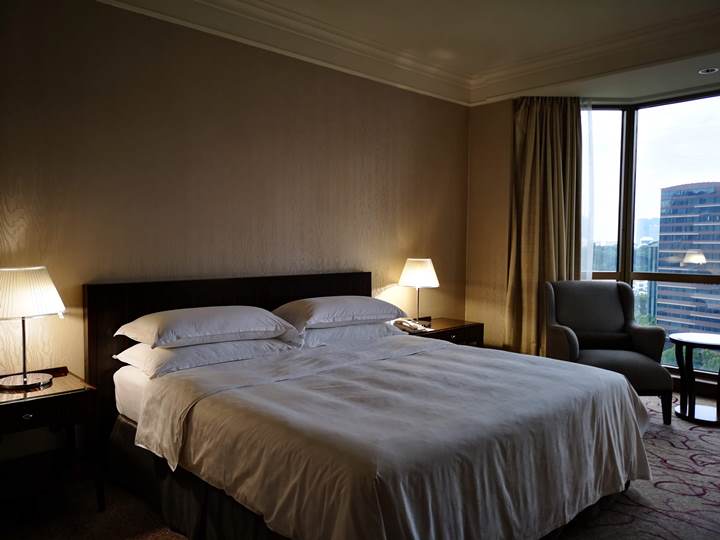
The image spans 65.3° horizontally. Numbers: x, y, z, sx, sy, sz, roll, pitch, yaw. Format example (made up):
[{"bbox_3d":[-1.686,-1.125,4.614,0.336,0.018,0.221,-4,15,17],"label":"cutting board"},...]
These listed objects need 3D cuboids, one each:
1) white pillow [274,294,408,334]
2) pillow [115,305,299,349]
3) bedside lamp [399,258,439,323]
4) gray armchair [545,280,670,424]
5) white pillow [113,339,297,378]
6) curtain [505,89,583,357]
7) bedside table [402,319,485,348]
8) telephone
[{"bbox_3d":[-0.151,0.272,3.783,0.914,0.171,0.546,-2,4,-43],"label":"white pillow"},{"bbox_3d":[-0.836,0.297,3.149,0.902,0.171,0.546,-2,4,-43],"label":"pillow"},{"bbox_3d":[0.491,0.190,4.695,0.348,0.561,0.348,0,3,0],"label":"bedside lamp"},{"bbox_3d":[1.876,0.590,4.343,0.730,0.980,0.770,0,3,3],"label":"gray armchair"},{"bbox_3d":[-0.832,0.446,3.170,0.927,0.152,0.533,-2,4,-43],"label":"white pillow"},{"bbox_3d":[1.640,-0.244,5.047,0.660,2.560,0.180,0,3,2],"label":"curtain"},{"bbox_3d":[0.608,0.760,4.713,0.876,0.591,0.457,-2,4,-43],"label":"bedside table"},{"bbox_3d":[0.415,0.442,4.435,0.230,0.085,0.200,2,3,30],"label":"telephone"}]

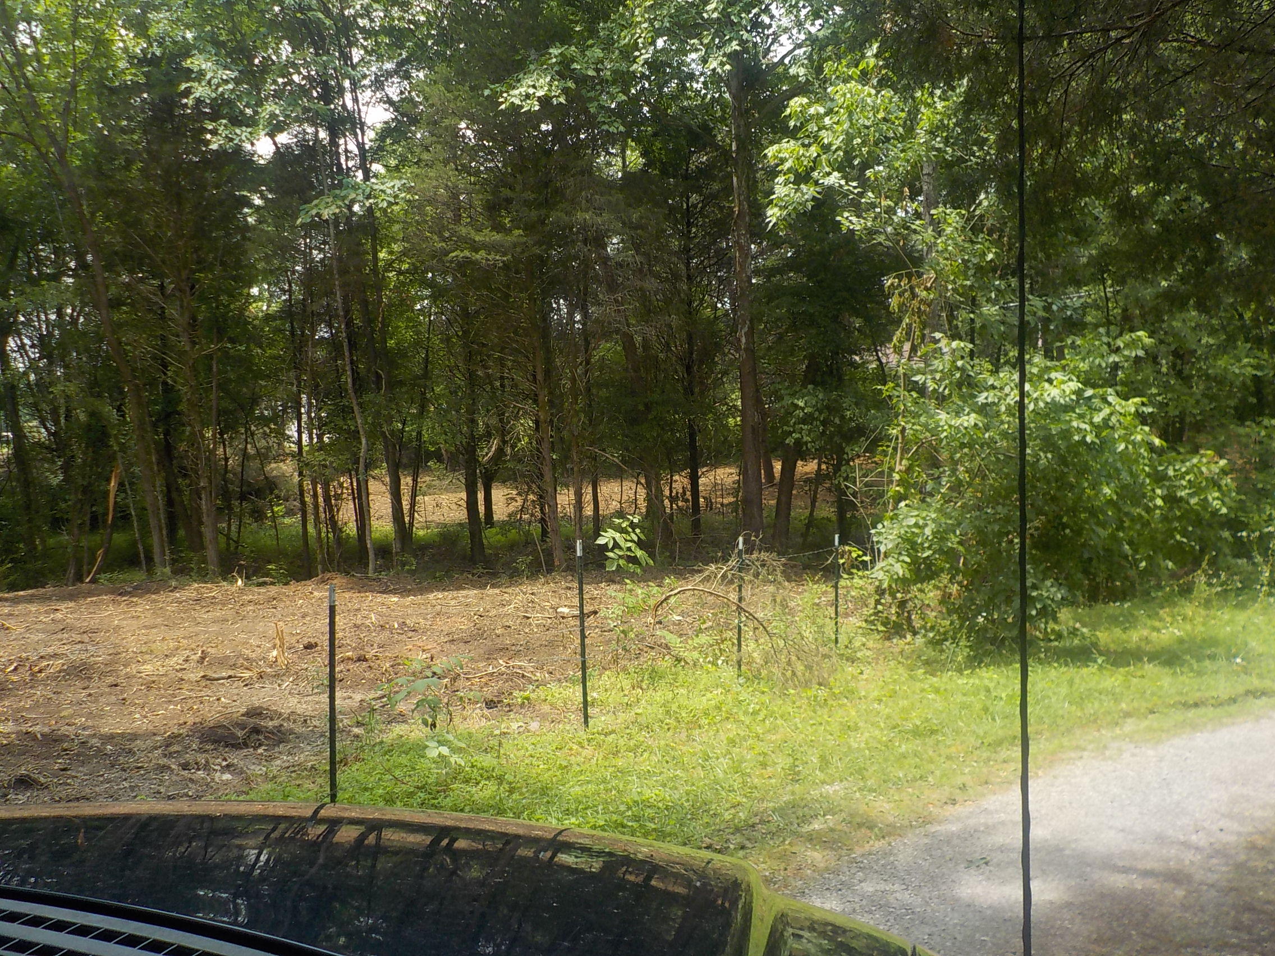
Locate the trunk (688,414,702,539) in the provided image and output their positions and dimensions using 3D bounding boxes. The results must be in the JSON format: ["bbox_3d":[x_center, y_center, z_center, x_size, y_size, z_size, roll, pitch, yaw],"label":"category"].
[{"bbox_3d":[1.336,-0.012,26.000,0.210,2.862,0.210,-2,-1,0],"label":"trunk"}]

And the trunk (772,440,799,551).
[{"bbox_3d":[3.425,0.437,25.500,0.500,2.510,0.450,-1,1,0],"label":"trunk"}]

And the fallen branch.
[{"bbox_3d":[0.700,1.292,10.500,1.200,0.530,0.450,-1,1,0],"label":"fallen branch"}]

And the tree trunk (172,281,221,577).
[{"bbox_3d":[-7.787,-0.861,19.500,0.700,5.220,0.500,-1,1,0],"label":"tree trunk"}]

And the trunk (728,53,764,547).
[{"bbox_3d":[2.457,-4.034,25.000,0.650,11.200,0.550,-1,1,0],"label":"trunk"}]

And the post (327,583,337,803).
[{"bbox_3d":[-1.736,1.280,6.300,0.040,1.340,0.040,-1,-1,29],"label":"post"}]

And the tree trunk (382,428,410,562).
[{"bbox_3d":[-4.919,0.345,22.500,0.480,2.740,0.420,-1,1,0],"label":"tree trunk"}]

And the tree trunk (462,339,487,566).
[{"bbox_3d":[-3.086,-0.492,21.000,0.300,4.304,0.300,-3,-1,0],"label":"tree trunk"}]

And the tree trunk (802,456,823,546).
[{"bbox_3d":[3.876,0.508,24.500,0.160,2.033,0.160,9,-1,0],"label":"tree trunk"}]

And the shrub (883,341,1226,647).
[{"bbox_3d":[5.219,0.157,13.900,4.300,3.650,3.300,-1,-1,0],"label":"shrub"}]

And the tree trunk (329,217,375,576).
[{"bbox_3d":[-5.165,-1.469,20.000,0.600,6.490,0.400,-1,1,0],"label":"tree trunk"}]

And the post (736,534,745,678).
[{"bbox_3d":[0.956,1.208,10.300,0.040,1.330,0.040,0,-1,29],"label":"post"}]

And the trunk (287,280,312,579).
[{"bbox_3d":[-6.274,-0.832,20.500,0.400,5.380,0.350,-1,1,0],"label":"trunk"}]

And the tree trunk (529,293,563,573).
[{"bbox_3d":[-1.663,-0.822,20.500,0.280,5.042,0.280,-4,-1,0],"label":"tree trunk"}]

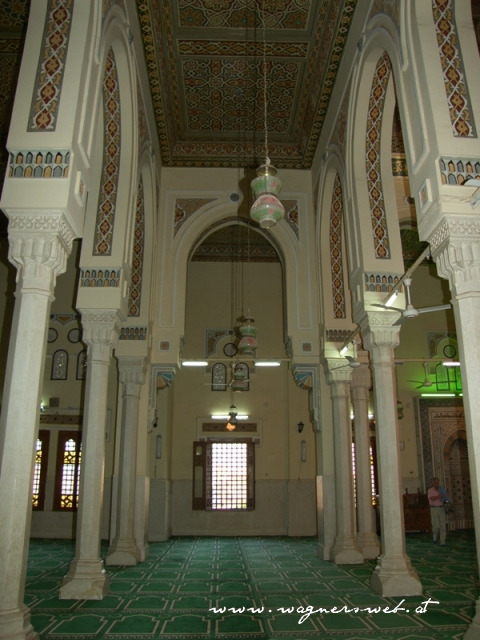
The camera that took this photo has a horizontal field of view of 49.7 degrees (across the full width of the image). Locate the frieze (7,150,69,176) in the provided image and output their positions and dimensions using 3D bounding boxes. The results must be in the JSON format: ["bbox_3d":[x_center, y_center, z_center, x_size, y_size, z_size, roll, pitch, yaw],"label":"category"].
[{"bbox_3d":[-2.170,-1.684,5.629,0.654,0.317,0.080,0,-17,-2],"label":"frieze"}]

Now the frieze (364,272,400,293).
[{"bbox_3d":[2.405,-0.619,8.685,0.619,0.351,0.080,1,-18,-2],"label":"frieze"}]

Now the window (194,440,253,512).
[{"bbox_3d":[-0.544,5.001,16.679,2.027,2.189,0.160,1,-18,-2],"label":"window"}]

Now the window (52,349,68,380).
[{"bbox_3d":[-5.592,1.387,16.040,0.540,0.957,0.100,1,-18,-2],"label":"window"}]

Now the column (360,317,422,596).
[{"bbox_3d":[2.314,2.020,8.229,0.620,4.141,0.620,0,-17,-2],"label":"column"}]

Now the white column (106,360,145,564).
[{"bbox_3d":[-2.379,2.923,11.153,0.620,4.209,0.620,0,-17,-2],"label":"white column"}]

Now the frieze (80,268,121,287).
[{"bbox_3d":[-2.318,-0.697,8.629,0.640,0.310,0.080,0,-17,-2],"label":"frieze"}]

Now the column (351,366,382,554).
[{"bbox_3d":[2.658,3.088,11.639,0.600,4.126,0.600,0,-17,-2],"label":"column"}]

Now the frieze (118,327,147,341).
[{"bbox_3d":[-2.411,0.302,11.644,0.695,0.325,0.080,1,-18,-2],"label":"frieze"}]

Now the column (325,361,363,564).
[{"bbox_3d":[2.222,2.965,11.292,0.650,4.205,0.650,1,-18,-2],"label":"column"}]

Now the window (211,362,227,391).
[{"bbox_3d":[-0.723,1.945,17.680,0.549,0.970,0.100,1,-18,-2],"label":"window"}]

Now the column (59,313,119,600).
[{"bbox_3d":[-2.263,1.964,8.150,0.620,4.247,0.620,0,-17,-2],"label":"column"}]

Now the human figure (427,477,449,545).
[{"bbox_3d":[5.107,4.926,13.387,0.530,1.710,0.360,3,-18,-11],"label":"human figure"}]

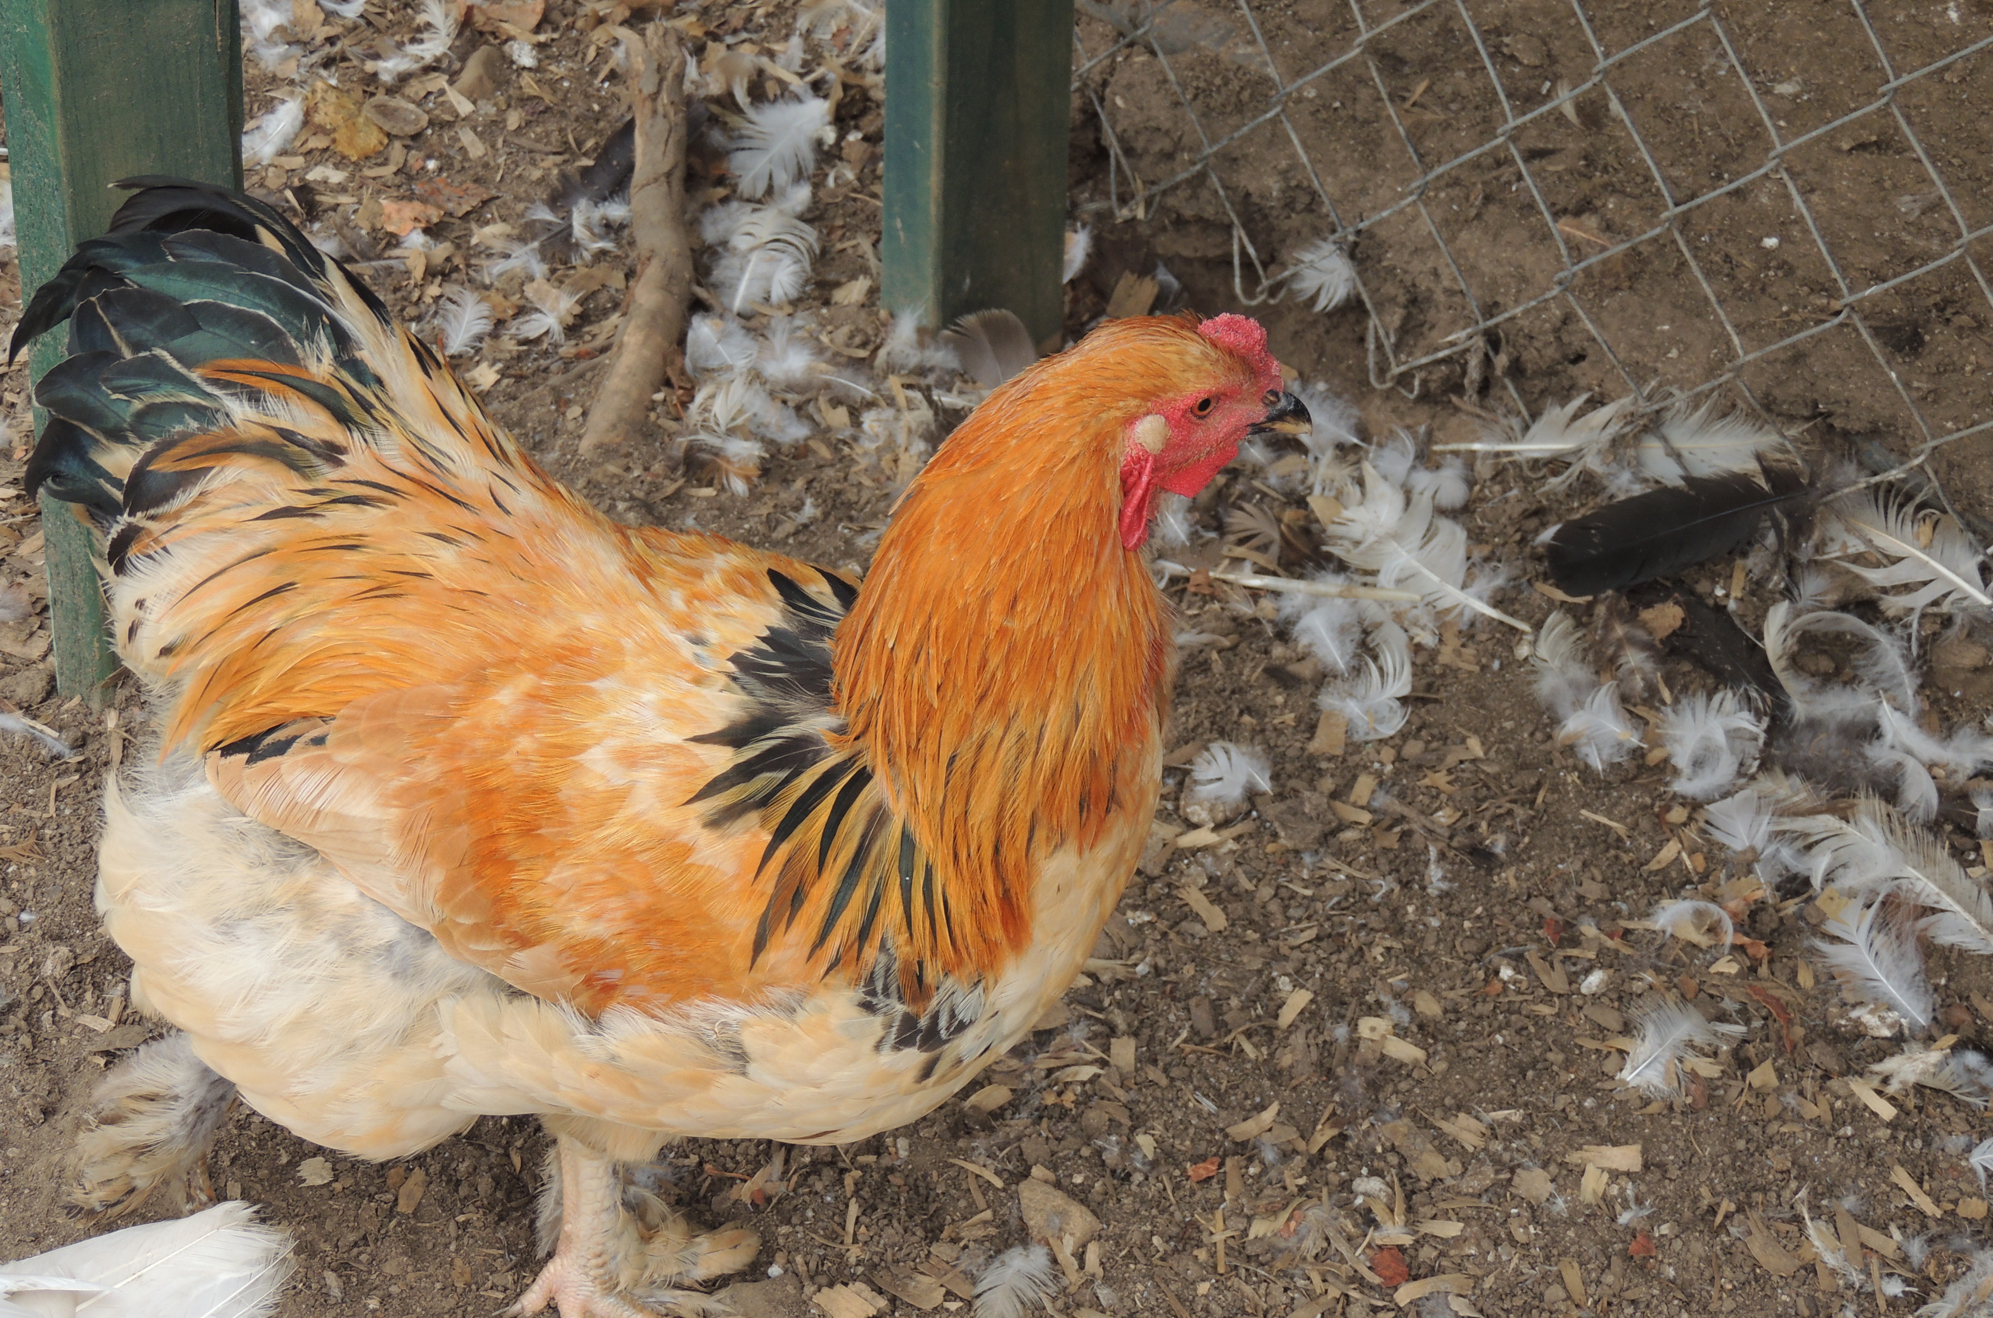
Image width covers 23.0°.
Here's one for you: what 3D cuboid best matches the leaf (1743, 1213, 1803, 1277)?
[{"bbox_3d":[0.313,0.240,2.002,0.015,0.005,0.043,-16,38,-24],"label":"leaf"}]

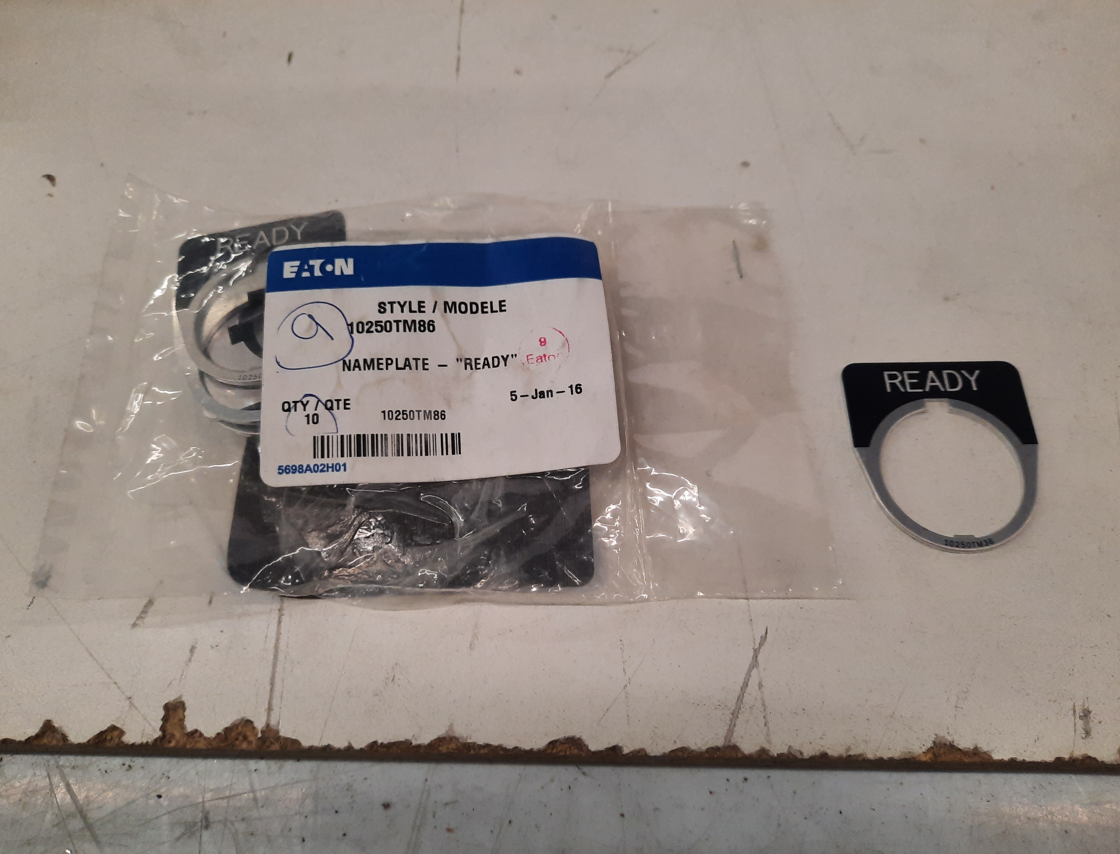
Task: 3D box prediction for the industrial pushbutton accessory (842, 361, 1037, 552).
[{"bbox_3d":[0.083,0.006,0.177,0.039,0.002,0.043,-1,67,2],"label":"industrial pushbutton accessory"}]

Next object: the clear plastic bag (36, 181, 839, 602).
[{"bbox_3d":[-0.027,-0.013,0.183,0.169,0.012,0.103,-1,67,2],"label":"clear plastic bag"}]

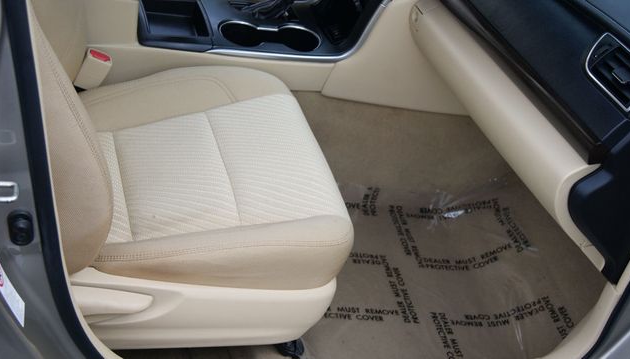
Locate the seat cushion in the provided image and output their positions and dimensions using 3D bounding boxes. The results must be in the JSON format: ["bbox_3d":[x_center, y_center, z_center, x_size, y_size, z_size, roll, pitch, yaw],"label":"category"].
[{"bbox_3d":[-0.241,0.016,1.447,0.465,0.160,0.530,-6,36,-15],"label":"seat cushion"}]

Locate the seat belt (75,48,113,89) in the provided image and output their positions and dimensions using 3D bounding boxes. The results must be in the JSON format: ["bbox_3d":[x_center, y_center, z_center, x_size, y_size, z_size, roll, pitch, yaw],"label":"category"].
[{"bbox_3d":[-0.389,-0.182,1.534,0.043,0.074,0.027,20,26,-30],"label":"seat belt"}]

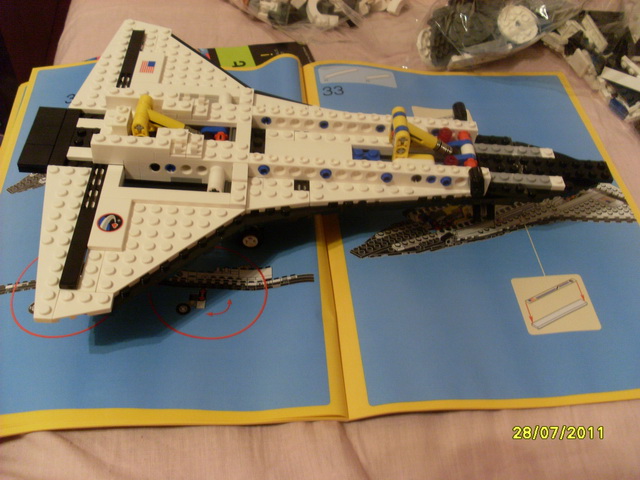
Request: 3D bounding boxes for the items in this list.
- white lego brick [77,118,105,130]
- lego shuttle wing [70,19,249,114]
[{"bbox_3d":[-0.127,-0.064,0.394,0.016,0.003,0.008,3,48,-4],"label":"white lego brick"},{"bbox_3d":[-0.092,-0.107,0.436,0.103,0.009,0.097,3,48,-4],"label":"lego shuttle wing"}]

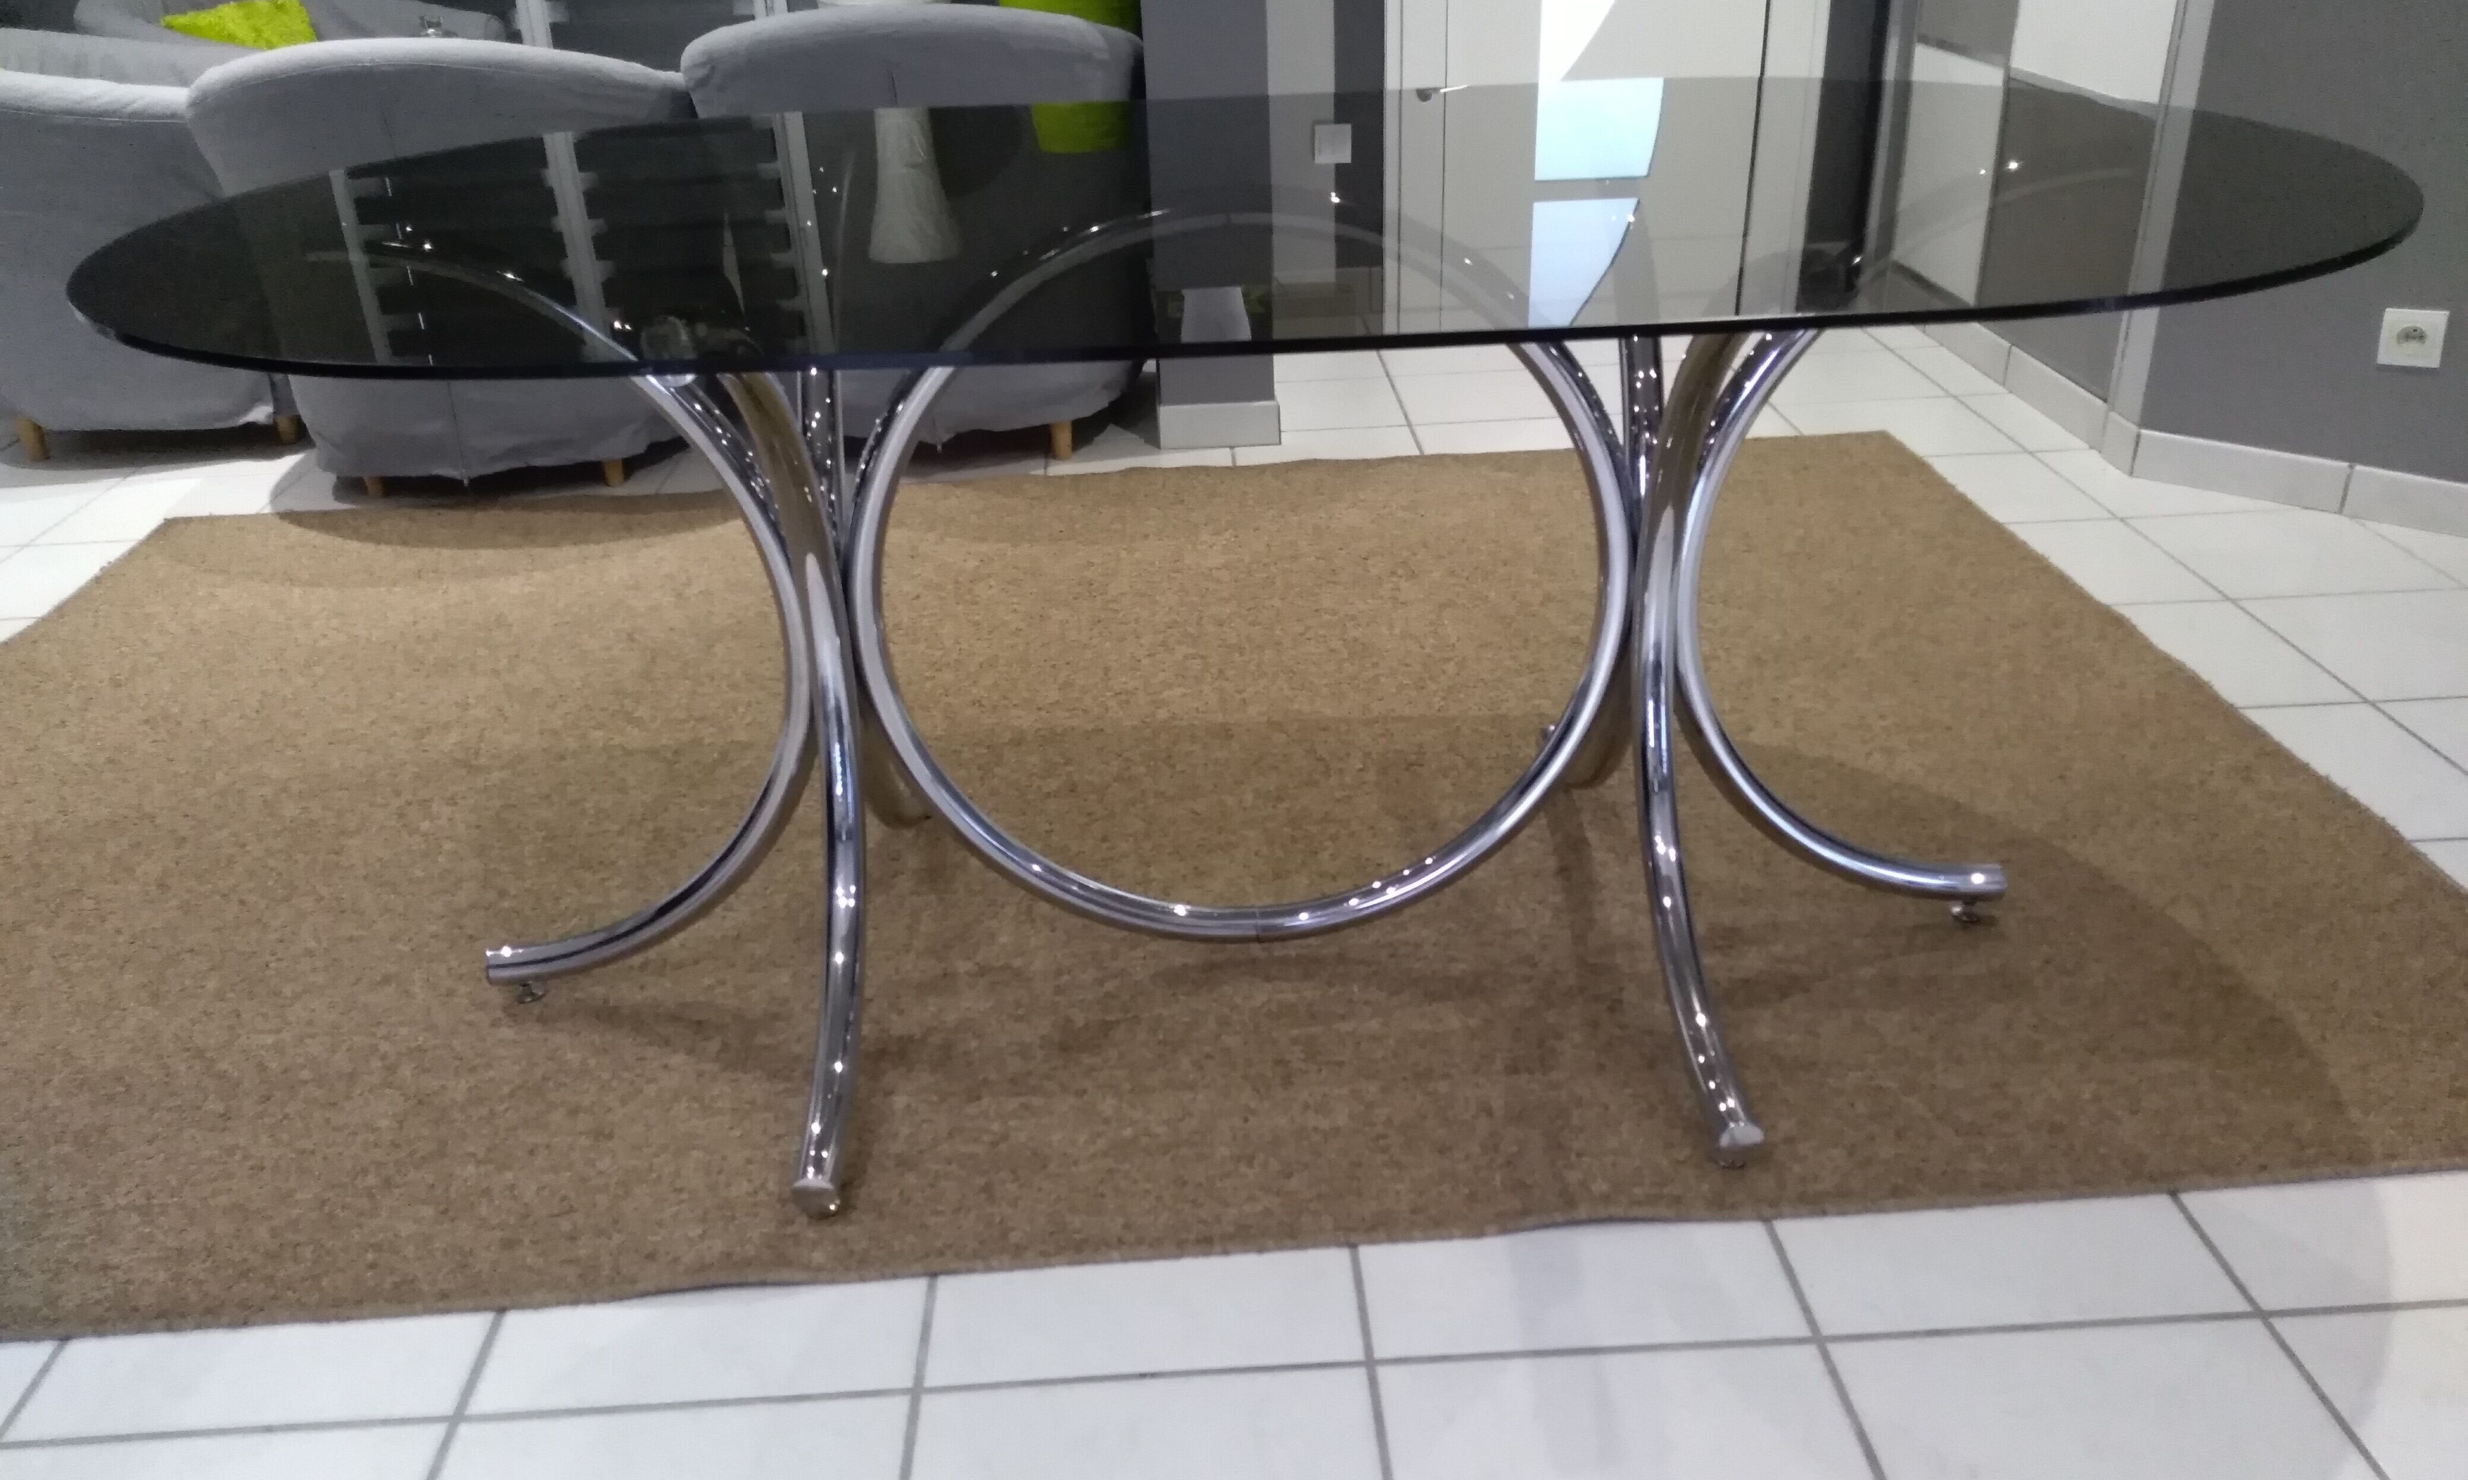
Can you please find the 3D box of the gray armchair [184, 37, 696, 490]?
[{"bbox_3d":[-1.323,-0.901,3.326,0.790,0.760,0.710,-3,27,-1],"label":"gray armchair"}]

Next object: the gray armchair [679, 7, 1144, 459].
[{"bbox_3d":[-0.537,-0.959,3.374,0.790,0.760,0.710,-3,27,-1],"label":"gray armchair"}]

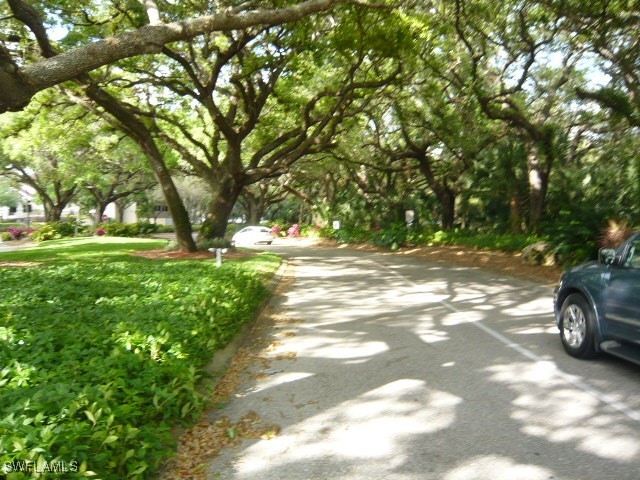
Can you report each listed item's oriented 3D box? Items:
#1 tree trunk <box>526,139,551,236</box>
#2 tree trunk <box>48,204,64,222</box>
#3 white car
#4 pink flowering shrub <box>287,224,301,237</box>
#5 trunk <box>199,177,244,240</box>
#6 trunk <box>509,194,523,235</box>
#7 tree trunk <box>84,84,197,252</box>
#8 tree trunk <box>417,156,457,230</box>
[{"bbox_3d":[11.872,-2.785,28.000,1.350,5.200,1.000,1,2,23],"label":"tree trunk"},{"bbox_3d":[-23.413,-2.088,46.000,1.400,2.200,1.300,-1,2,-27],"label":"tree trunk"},{"bbox_3d":[-4.824,-0.279,37.000,1.780,1.470,4.400,-1,2,-28],"label":"white car"},{"bbox_3d":[-2.406,-0.835,47.000,1.250,1.120,1.150,0,2,-3],"label":"pink flowering shrub"},{"bbox_3d":[-5.137,-1.591,27.000,2.300,3.500,1.700,0,2,-11],"label":"trunk"},{"bbox_3d":[10.574,-1.325,28.000,0.680,2.300,0.600,1,2,21],"label":"trunk"},{"bbox_3d":[-8.148,-3.246,23.500,5.000,7.600,1.600,-1,2,-19],"label":"tree trunk"},{"bbox_3d":[7.876,-3.008,35.000,2.600,5.200,1.200,0,2,13],"label":"tree trunk"}]

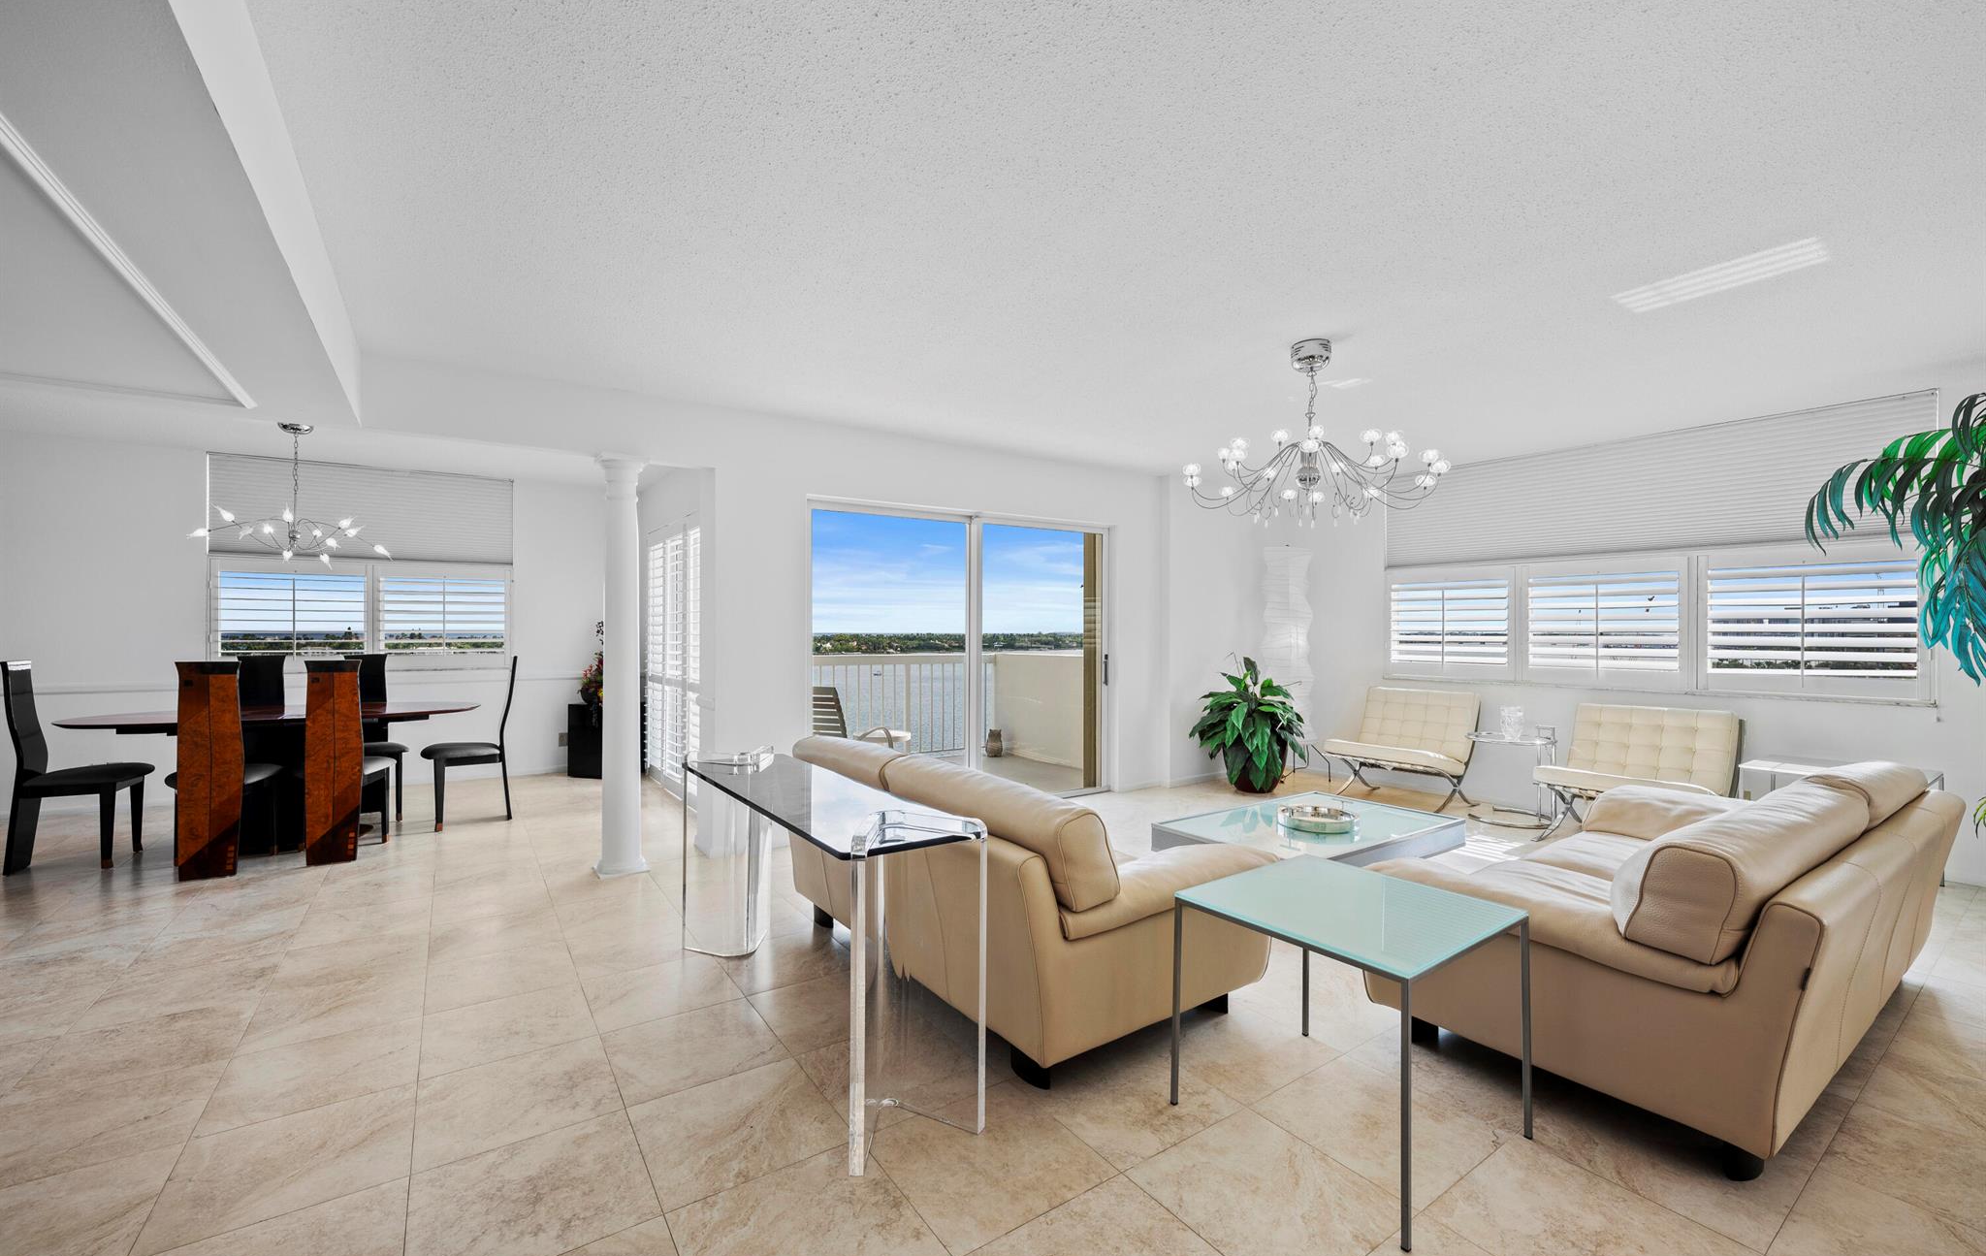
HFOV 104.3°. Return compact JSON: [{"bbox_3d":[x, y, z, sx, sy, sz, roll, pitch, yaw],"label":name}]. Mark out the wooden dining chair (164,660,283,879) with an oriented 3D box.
[{"bbox_3d":[-4.127,0.732,4.157,0.460,1.090,0.510,0,0,-32],"label":"wooden dining chair"}]

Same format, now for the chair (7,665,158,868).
[{"bbox_3d":[-4.823,0.717,4.091,0.550,1.080,0.440,0,0,-31],"label":"chair"}]

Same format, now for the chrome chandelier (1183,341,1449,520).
[{"bbox_3d":[1.466,-0.889,3.552,1.114,0.806,1.114,0,0,-35],"label":"chrome chandelier"}]

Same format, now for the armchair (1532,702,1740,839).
[{"bbox_3d":[3.787,0.891,4.556,0.780,0.780,0.770,0,0,-35],"label":"armchair"}]

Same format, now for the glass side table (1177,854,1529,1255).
[{"bbox_3d":[0.912,0.993,1.996,0.615,0.560,0.615,0,0,-35],"label":"glass side table"}]

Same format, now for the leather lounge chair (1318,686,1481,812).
[{"bbox_3d":[2.946,0.869,5.618,0.780,0.790,0.760,0,0,-35],"label":"leather lounge chair"}]

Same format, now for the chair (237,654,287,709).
[{"bbox_3d":[-4.492,0.711,4.698,0.460,1.075,0.510,0,0,-35],"label":"chair"}]

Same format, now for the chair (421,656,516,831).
[{"bbox_3d":[-3.460,0.734,5.109,0.510,1.090,0.460,0,0,-35],"label":"chair"}]

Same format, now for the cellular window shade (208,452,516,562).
[{"bbox_3d":[-4.839,-0.891,6.049,1.830,0.710,0.060,0,0,-35],"label":"cellular window shade"}]

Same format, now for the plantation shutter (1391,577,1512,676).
[{"bbox_3d":[3.453,-0.020,5.895,0.060,0.730,0.910,0,0,-35],"label":"plantation shutter"}]

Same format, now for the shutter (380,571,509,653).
[{"bbox_3d":[-4.464,-0.124,6.311,0.880,0.690,0.060,0,0,-35],"label":"shutter"}]

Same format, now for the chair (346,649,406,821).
[{"bbox_3d":[-4.077,0.713,4.984,0.460,1.075,0.510,0,0,-35],"label":"chair"}]

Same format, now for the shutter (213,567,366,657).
[{"bbox_3d":[-5.130,-0.079,5.673,0.830,0.735,0.060,0,0,-35],"label":"shutter"}]

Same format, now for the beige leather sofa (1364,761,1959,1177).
[{"bbox_3d":[2.312,0.878,2.585,2.030,0.755,0.990,0,0,-33],"label":"beige leather sofa"}]

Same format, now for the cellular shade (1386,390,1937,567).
[{"bbox_3d":[3.935,-0.846,5.046,0.060,0.720,2.820,0,0,-35],"label":"cellular shade"}]

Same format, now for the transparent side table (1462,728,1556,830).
[{"bbox_3d":[3.446,0.972,5.128,0.510,0.620,0.510,0,0,-35],"label":"transparent side table"}]

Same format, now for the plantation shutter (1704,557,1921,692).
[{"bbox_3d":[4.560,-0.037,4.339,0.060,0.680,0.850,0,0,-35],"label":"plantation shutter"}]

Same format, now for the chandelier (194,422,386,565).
[{"bbox_3d":[-4.225,-0.807,4.680,0.900,0.870,0.900,0,0,-35],"label":"chandelier"}]

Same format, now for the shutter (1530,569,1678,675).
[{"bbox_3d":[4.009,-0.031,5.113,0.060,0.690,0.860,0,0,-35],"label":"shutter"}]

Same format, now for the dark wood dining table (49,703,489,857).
[{"bbox_3d":[-4.110,0.873,4.516,1.860,0.750,0.980,0,0,-35],"label":"dark wood dining table"}]

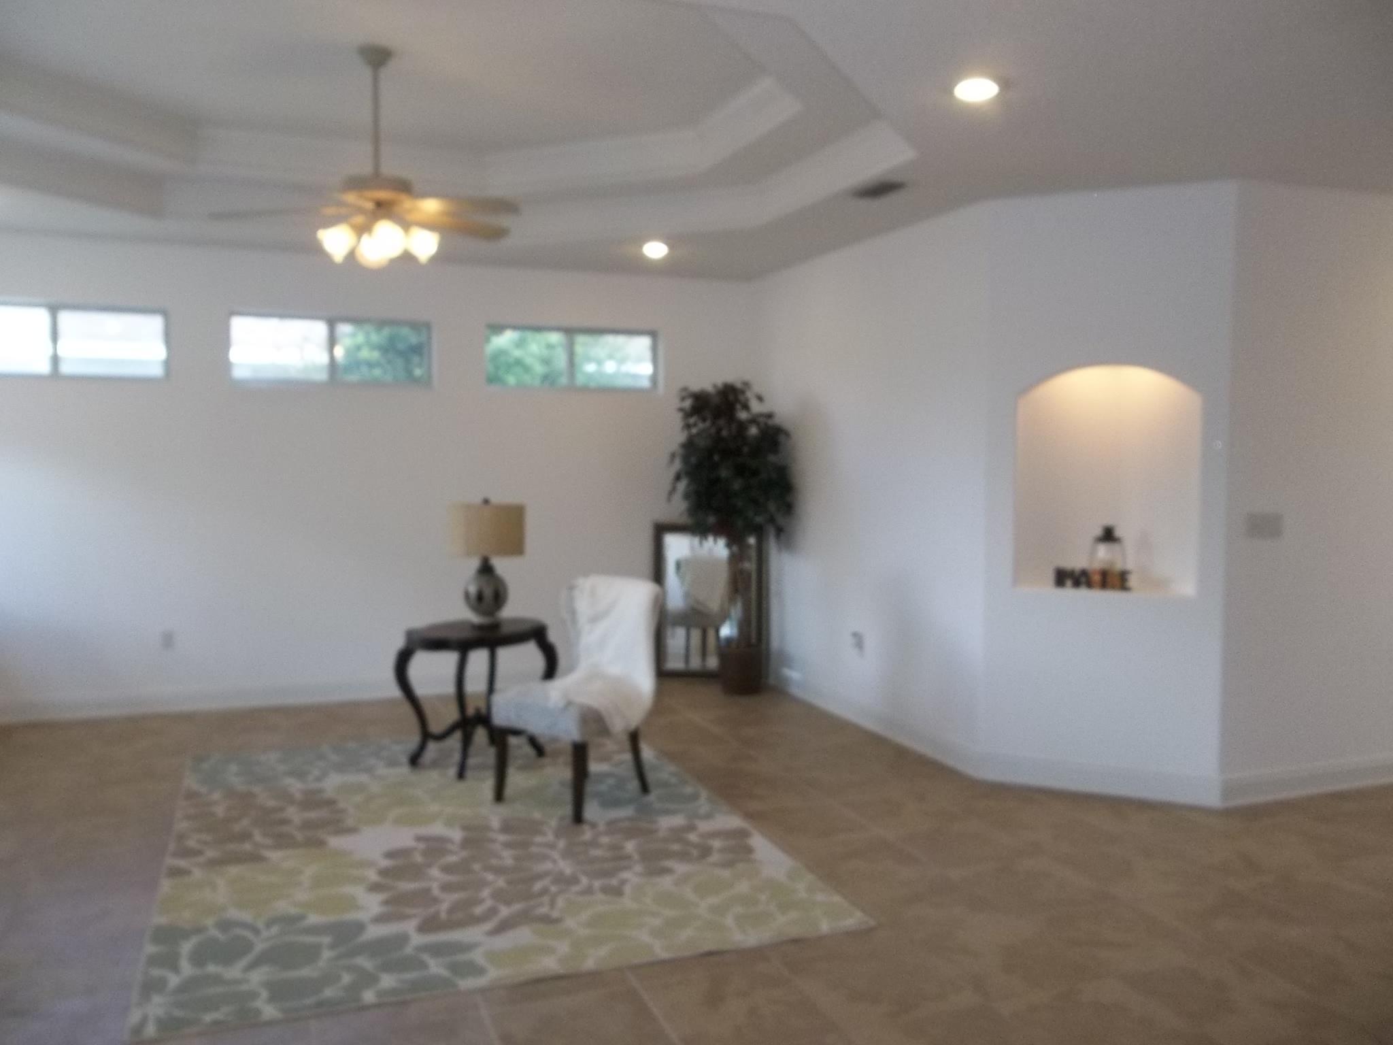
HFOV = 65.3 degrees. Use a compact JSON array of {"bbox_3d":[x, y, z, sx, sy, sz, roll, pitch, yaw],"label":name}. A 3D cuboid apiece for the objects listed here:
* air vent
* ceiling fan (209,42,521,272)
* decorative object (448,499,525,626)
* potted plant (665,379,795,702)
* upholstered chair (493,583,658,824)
[{"bbox_3d":[0.841,-1.551,5.071,0.150,0.020,0.320,-1,4,-22],"label":"air vent"},{"bbox_3d":[-1.278,-1.479,4.359,1.300,0.839,1.300,0,4,0],"label":"ceiling fan"},{"bbox_3d":[-1.099,0.211,5.688,0.385,0.667,0.385,0,4,0],"label":"decorative object"},{"bbox_3d":[0.232,0.093,7.393,0.840,2.081,0.760,0,4,0],"label":"potted plant"},{"bbox_3d":[-0.548,0.788,5.101,0.530,1.000,0.630,3,5,34],"label":"upholstered chair"}]

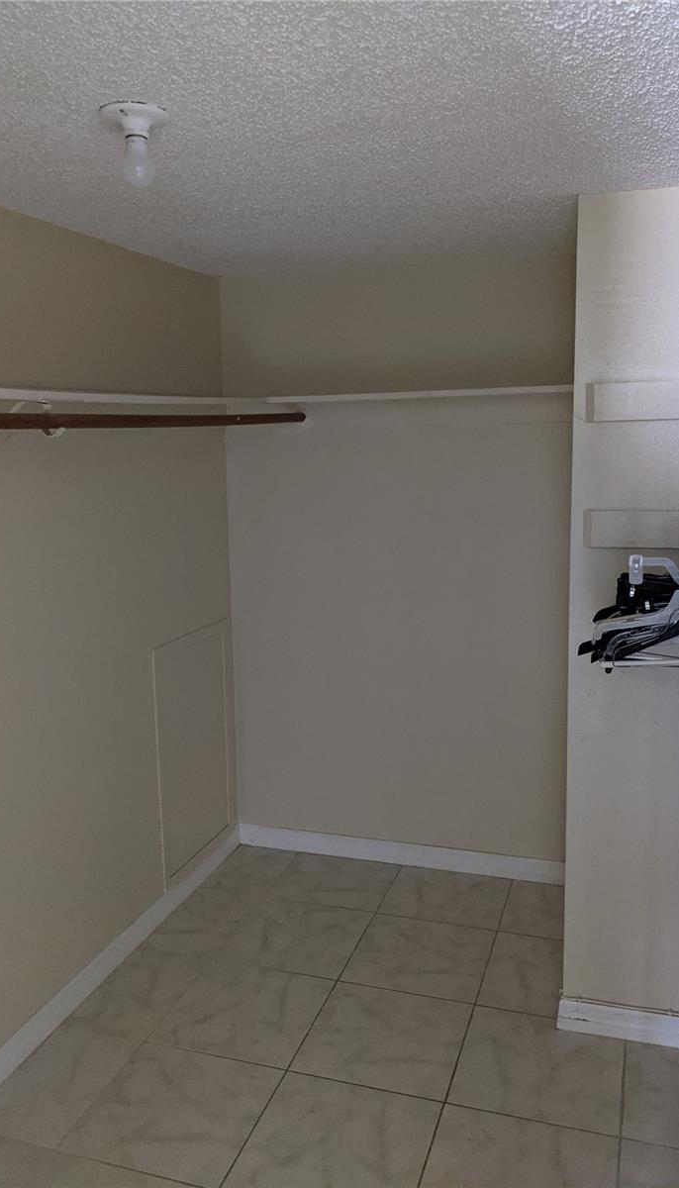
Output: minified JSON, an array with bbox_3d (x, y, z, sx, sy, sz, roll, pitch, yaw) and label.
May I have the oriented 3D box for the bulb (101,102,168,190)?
[{"bbox_3d":[-0.349,-0.758,1.586,0.115,0.125,0.115,-1,9,0],"label":"bulb"}]

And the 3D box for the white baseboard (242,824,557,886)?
[{"bbox_3d":[0.231,0.974,3.481,1.314,0.089,0.015,2,10,18],"label":"white baseboard"}]

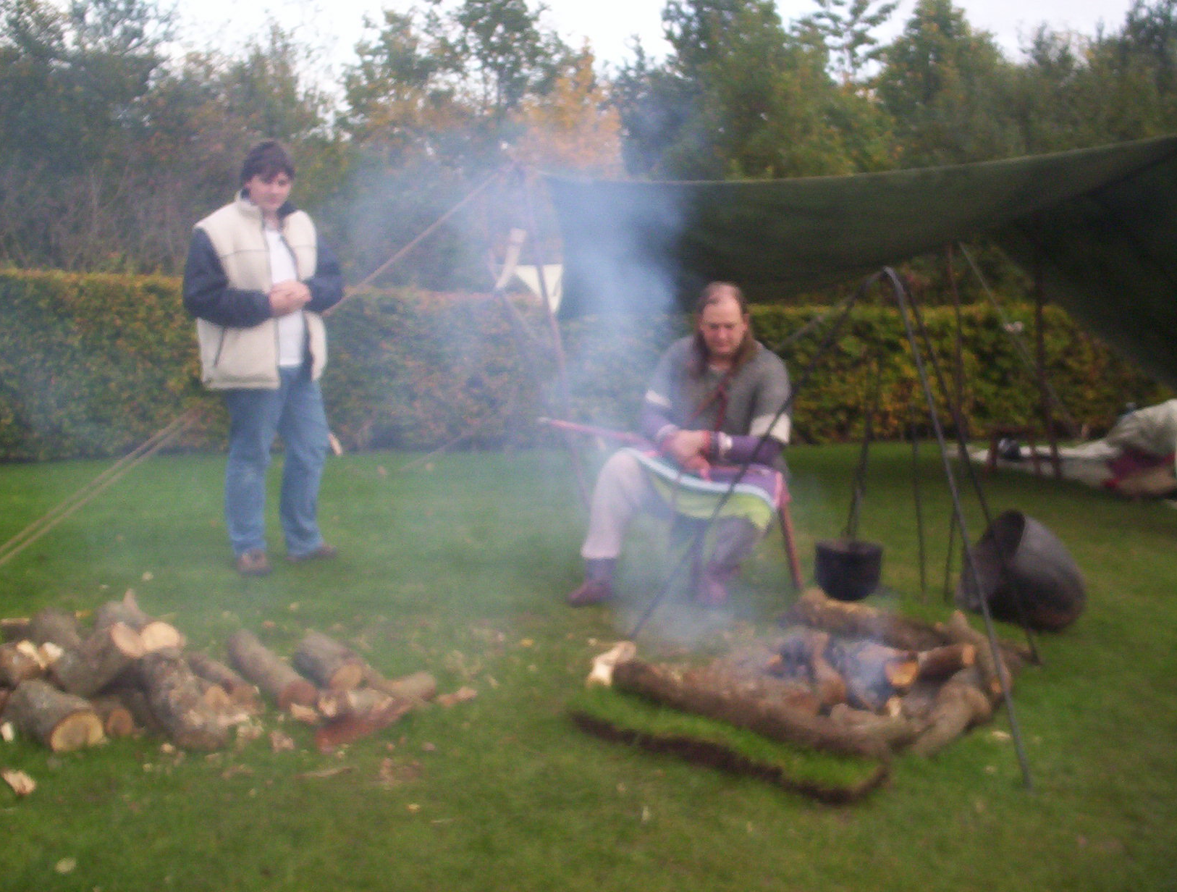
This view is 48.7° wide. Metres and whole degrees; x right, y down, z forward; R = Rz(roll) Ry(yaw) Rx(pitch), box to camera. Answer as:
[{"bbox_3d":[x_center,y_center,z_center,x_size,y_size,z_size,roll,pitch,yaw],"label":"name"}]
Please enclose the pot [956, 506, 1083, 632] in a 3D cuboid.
[{"bbox_3d":[1.540,0.458,4.560,0.350,0.400,0.400,31,5,-1],"label":"pot"}]

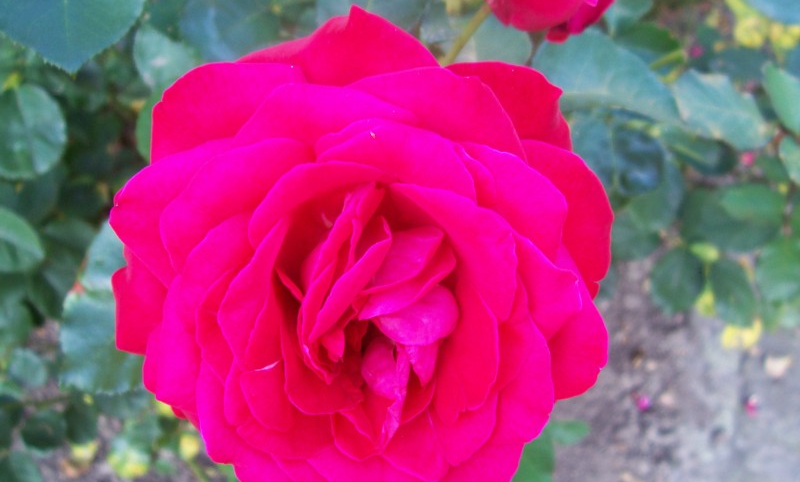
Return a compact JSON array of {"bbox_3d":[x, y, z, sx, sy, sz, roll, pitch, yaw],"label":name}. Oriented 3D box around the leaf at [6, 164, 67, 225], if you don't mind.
[{"bbox_3d":[-0.200,-0.025,0.430,0.031,0.010,0.037,-17,72,-12],"label":"leaf"}]

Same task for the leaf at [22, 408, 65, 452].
[{"bbox_3d":[-0.227,0.120,0.500,0.031,0.007,0.027,-33,60,-22],"label":"leaf"}]

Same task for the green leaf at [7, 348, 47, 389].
[{"bbox_3d":[-0.238,0.081,0.500,0.026,0.007,0.029,-36,65,-24],"label":"green leaf"}]

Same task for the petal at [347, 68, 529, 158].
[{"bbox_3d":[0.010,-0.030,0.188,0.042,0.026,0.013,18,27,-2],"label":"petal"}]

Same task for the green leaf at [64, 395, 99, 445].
[{"bbox_3d":[-0.174,0.097,0.430,0.020,0.010,0.028,-8,73,-2],"label":"green leaf"}]

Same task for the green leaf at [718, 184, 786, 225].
[{"bbox_3d":[0.224,-0.023,0.500,0.043,0.010,0.027,5,69,2],"label":"green leaf"}]

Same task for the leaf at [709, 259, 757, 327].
[{"bbox_3d":[0.212,0.033,0.500,0.028,0.007,0.046,-26,56,-15],"label":"leaf"}]

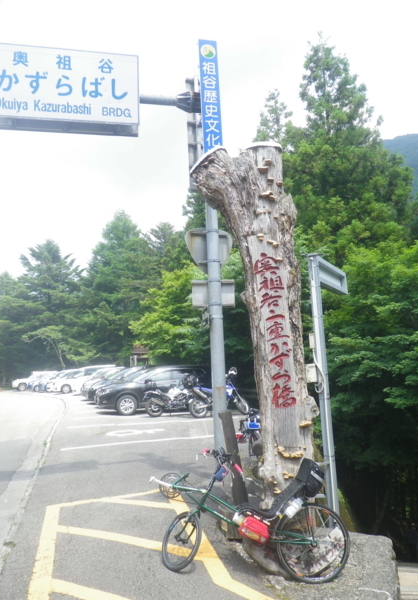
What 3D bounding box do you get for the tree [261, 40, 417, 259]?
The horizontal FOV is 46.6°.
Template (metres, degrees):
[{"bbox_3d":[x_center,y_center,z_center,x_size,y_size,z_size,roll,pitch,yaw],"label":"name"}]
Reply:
[{"bbox_3d":[6.477,-4.290,22.678,7.000,17.435,7.000,-4,-7,0],"label":"tree"}]

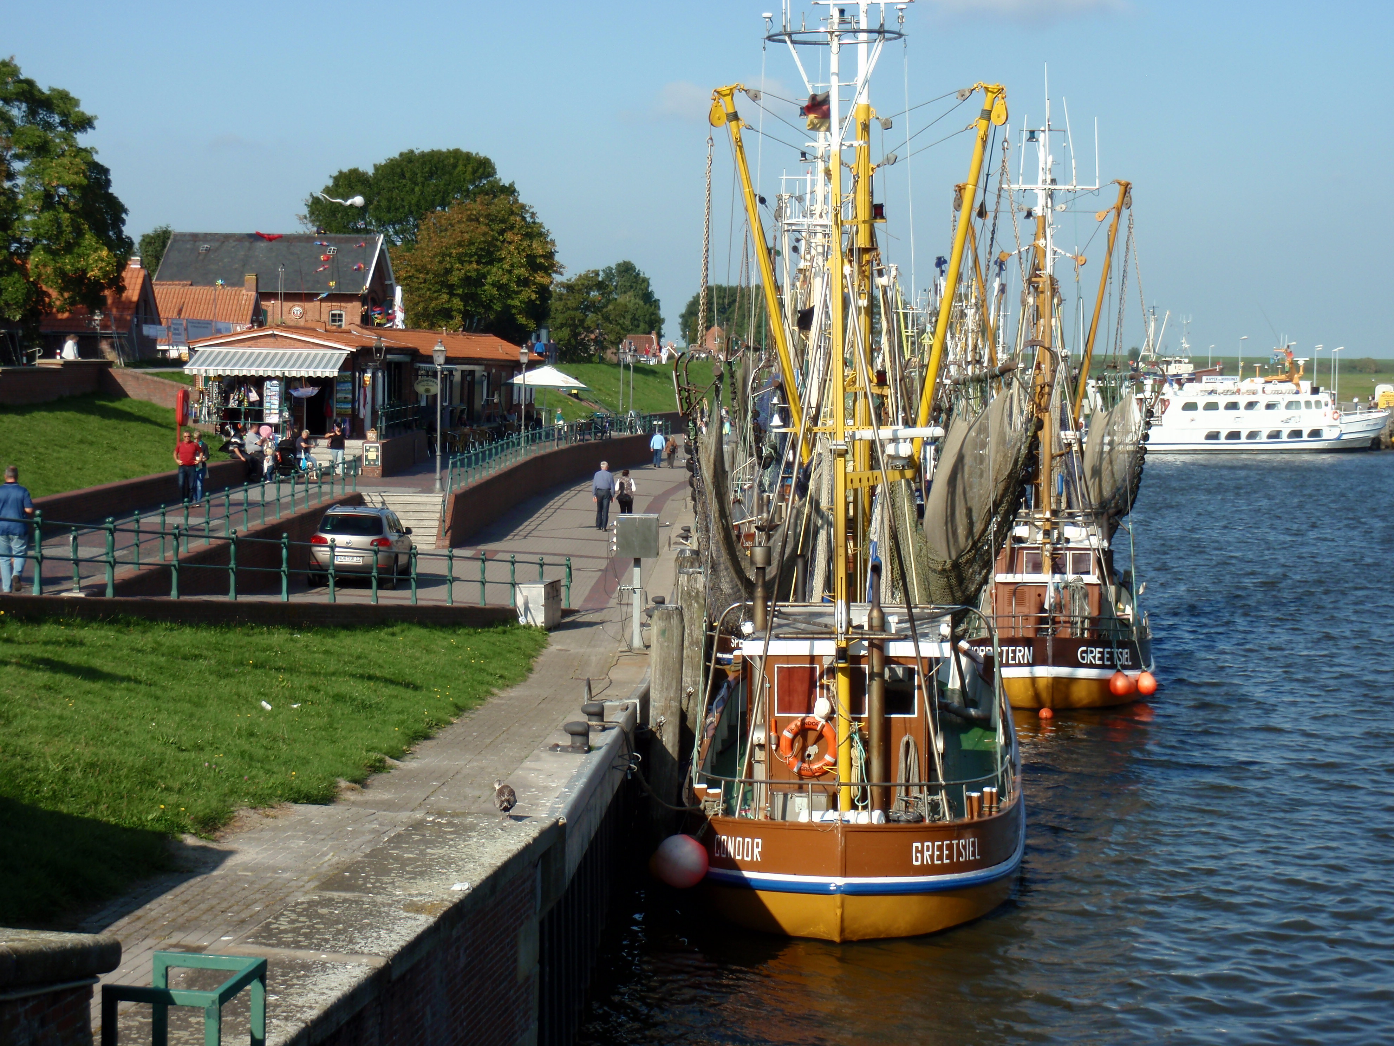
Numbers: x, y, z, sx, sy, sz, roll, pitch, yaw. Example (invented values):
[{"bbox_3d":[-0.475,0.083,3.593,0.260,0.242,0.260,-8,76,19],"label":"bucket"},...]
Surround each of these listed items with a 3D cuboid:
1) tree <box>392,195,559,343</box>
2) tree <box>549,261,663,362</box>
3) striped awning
[{"bbox_3d":[-14.874,-15.789,188.362,11.200,12.100,11.000,1,3,0],"label":"tree"},{"bbox_3d":[-9.059,-19.945,278.353,11.200,11.790,10.500,1,3,0],"label":"tree"},{"bbox_3d":[-13.427,-5.005,88.100,4.880,0.870,1.800,1,3,3],"label":"striped awning"}]

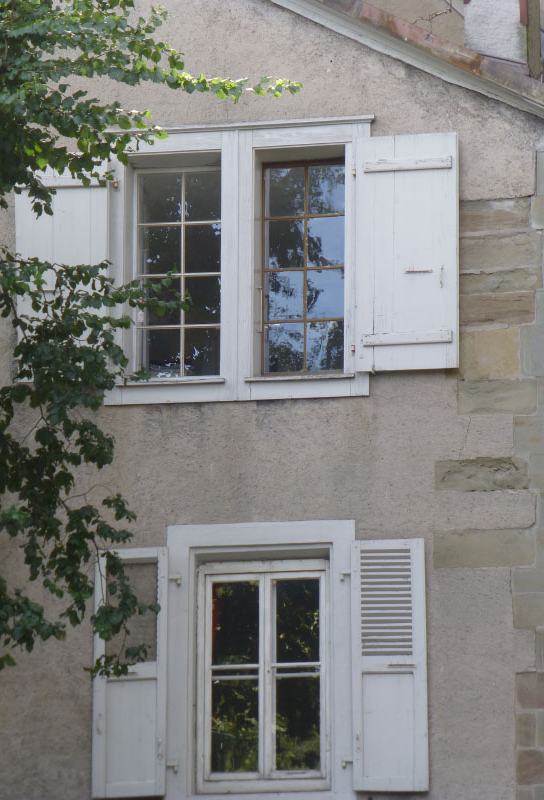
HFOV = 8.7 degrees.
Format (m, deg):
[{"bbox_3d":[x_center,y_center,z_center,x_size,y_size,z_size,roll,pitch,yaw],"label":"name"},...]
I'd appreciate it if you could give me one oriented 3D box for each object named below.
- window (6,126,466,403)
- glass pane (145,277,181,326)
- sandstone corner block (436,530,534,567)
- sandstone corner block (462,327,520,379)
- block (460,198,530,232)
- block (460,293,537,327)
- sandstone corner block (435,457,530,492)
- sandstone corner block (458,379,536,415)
[{"bbox_3d":[-0.226,-0.902,24.386,3.063,1.980,0.330,-2,-15,9],"label":"window"},{"bbox_3d":[-0.762,-0.678,24.624,0.292,0.350,0.012,-2,-15,9],"label":"glass pane"},{"bbox_3d":[1.415,1.009,23.608,0.669,0.257,0.200,-2,-15,9],"label":"sandstone corner block"},{"bbox_3d":[1.472,-0.286,23.943,0.416,0.361,0.200,-2,-15,9],"label":"sandstone corner block"},{"bbox_3d":[1.514,-1.218,24.183,0.502,0.224,0.200,-2,-15,9],"label":"block"},{"bbox_3d":[1.517,-0.583,24.014,0.525,0.224,0.200,-2,-15,9],"label":"block"},{"bbox_3d":[1.407,0.522,23.739,0.626,0.222,0.200,-2,-15,9],"label":"sandstone corner block"},{"bbox_3d":[1.520,0.005,23.858,0.522,0.242,0.200,-2,-15,9],"label":"sandstone corner block"}]

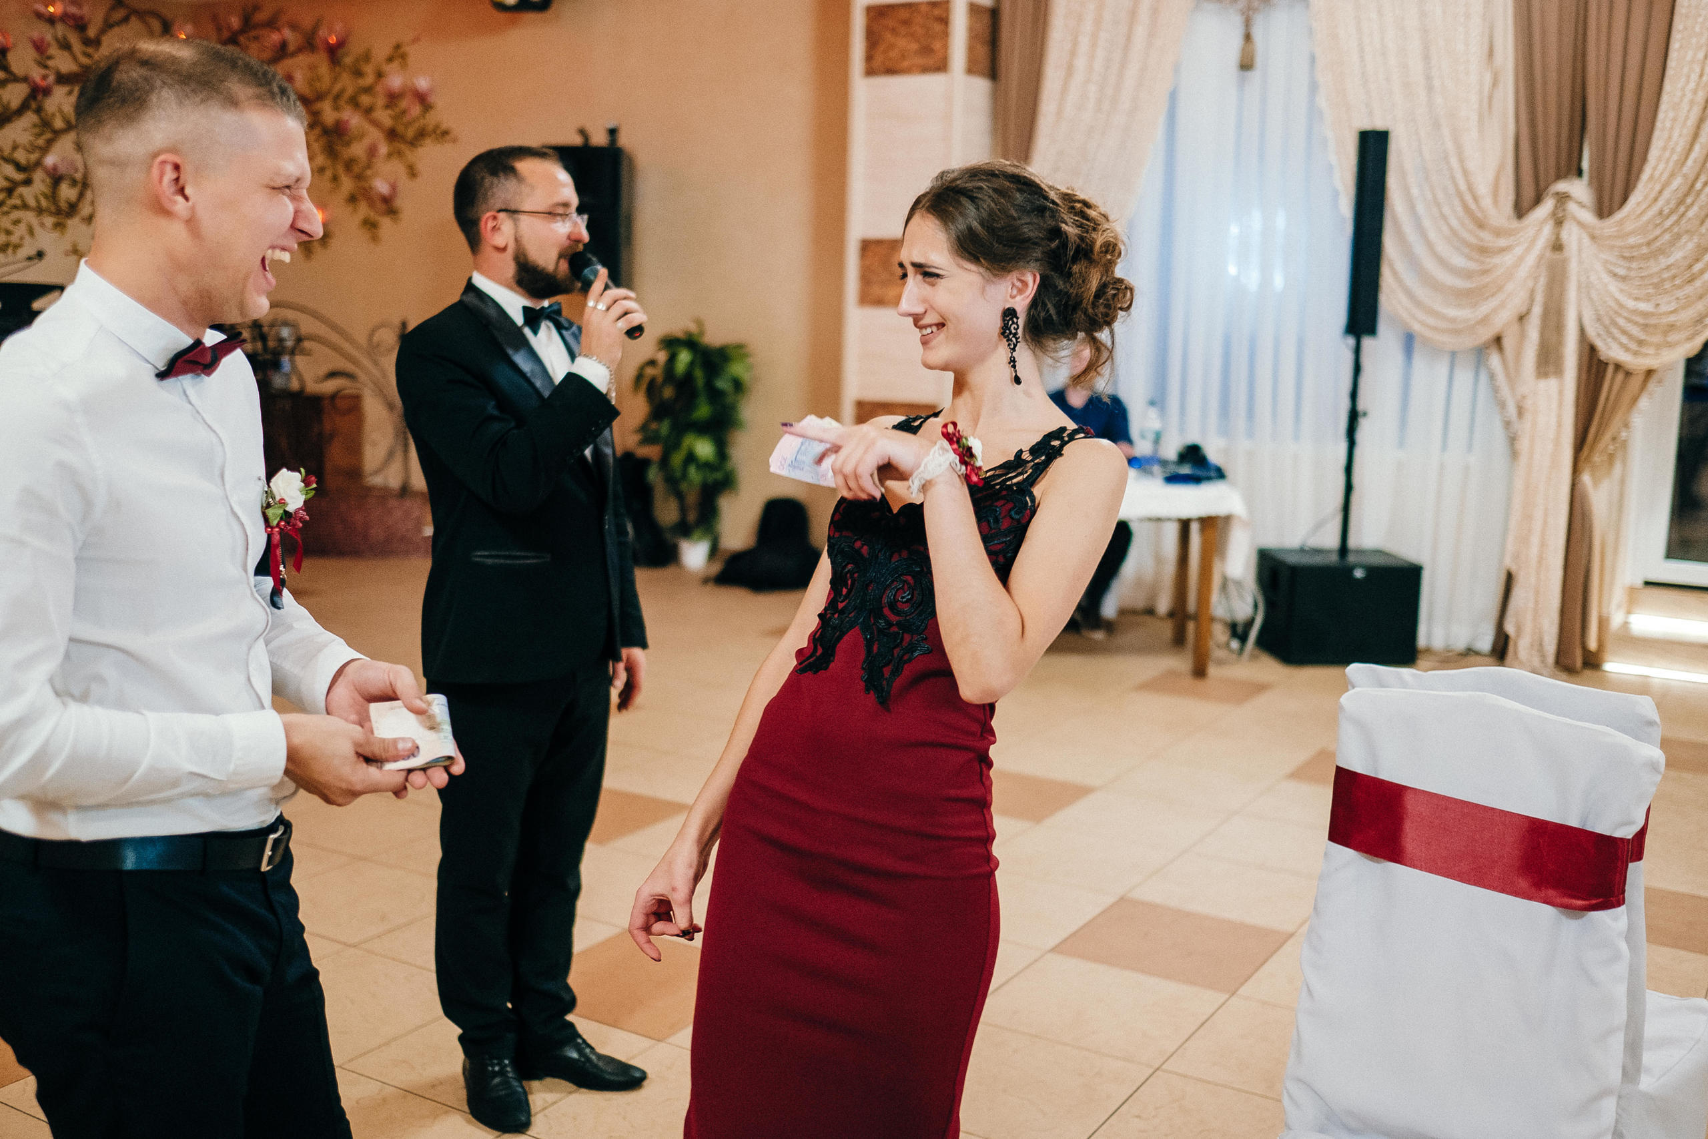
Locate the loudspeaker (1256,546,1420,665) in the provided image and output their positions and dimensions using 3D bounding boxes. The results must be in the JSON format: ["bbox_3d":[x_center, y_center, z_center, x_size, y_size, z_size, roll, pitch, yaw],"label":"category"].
[{"bbox_3d":[2.156,0.167,7.430,0.575,0.443,0.460,1,9,-4],"label":"loudspeaker"}]

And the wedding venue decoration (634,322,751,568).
[{"bbox_3d":[-0.916,-0.706,9.504,0.660,1.400,0.620,1,9,0],"label":"wedding venue decoration"}]

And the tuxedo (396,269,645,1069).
[{"bbox_3d":[-0.610,0.217,3.060,0.390,1.470,0.490,5,10,25],"label":"tuxedo"}]

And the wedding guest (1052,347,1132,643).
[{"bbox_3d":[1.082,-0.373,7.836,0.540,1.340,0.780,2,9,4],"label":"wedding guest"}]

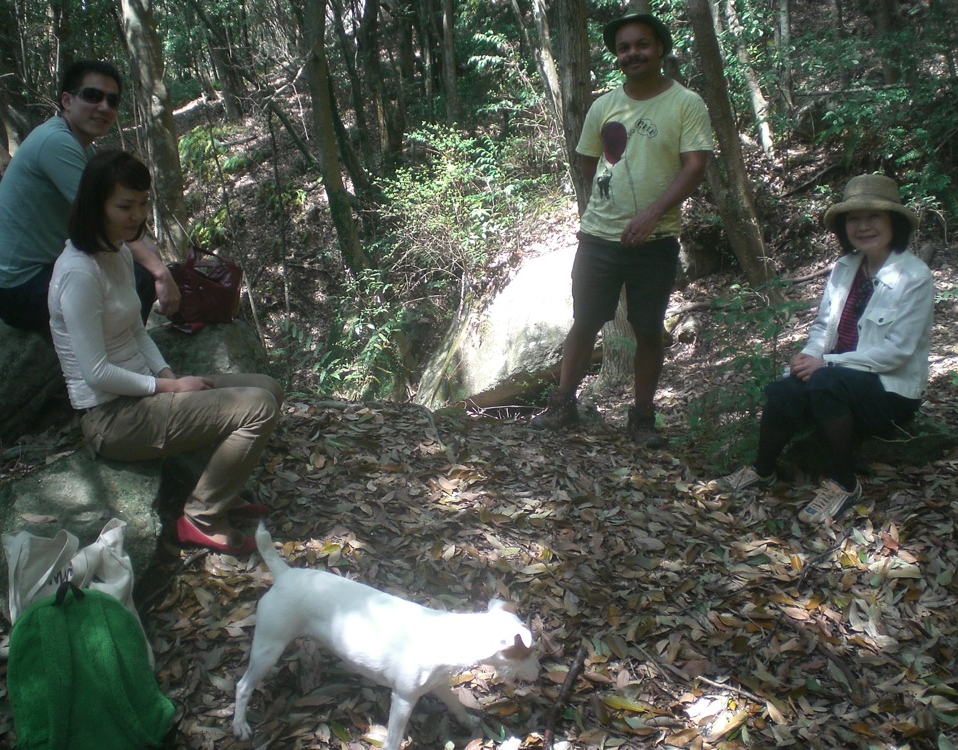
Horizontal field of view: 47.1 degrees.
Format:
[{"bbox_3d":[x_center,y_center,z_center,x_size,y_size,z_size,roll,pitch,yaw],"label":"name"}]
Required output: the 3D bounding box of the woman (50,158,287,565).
[{"bbox_3d":[-0.882,-0.061,3.100,0.670,1.140,0.470,0,12,2],"label":"woman"}]

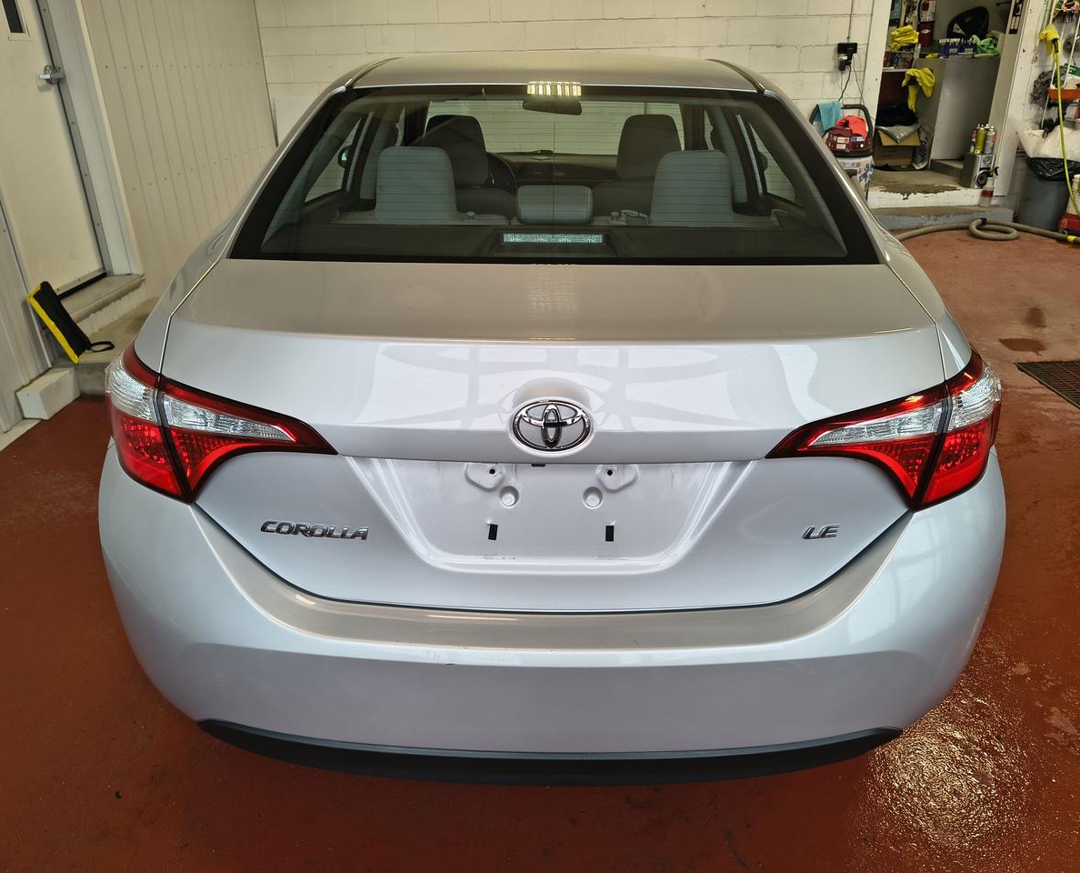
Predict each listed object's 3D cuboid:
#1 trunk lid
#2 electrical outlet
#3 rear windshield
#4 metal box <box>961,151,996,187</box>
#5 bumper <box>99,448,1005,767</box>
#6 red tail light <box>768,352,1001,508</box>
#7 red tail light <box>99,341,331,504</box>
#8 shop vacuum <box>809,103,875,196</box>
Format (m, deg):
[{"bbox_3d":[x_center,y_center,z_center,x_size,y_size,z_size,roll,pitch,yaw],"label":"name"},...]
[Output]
[{"bbox_3d":[0.020,-0.001,1.357,1.160,0.520,0.400,0,25,1],"label":"trunk lid"},{"bbox_3d":[2.473,-3.058,6.485,0.160,0.220,0.090,-2,25,0],"label":"electrical outlet"},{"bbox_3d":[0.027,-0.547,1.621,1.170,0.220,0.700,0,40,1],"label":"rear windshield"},{"bbox_3d":[3.793,-2.308,7.005,0.145,0.270,0.245,-1,25,0],"label":"metal box"},{"bbox_3d":[0.019,0.260,1.512,1.720,0.480,0.500,0,25,1],"label":"bumper"},{"bbox_3d":[0.591,-0.007,1.327,0.595,0.200,0.180,-12,28,-24],"label":"red tail light"},{"bbox_3d":[-0.552,-0.016,1.339,0.595,0.200,0.180,13,28,25],"label":"red tail light"},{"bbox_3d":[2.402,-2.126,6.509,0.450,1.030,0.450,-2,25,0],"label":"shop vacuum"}]

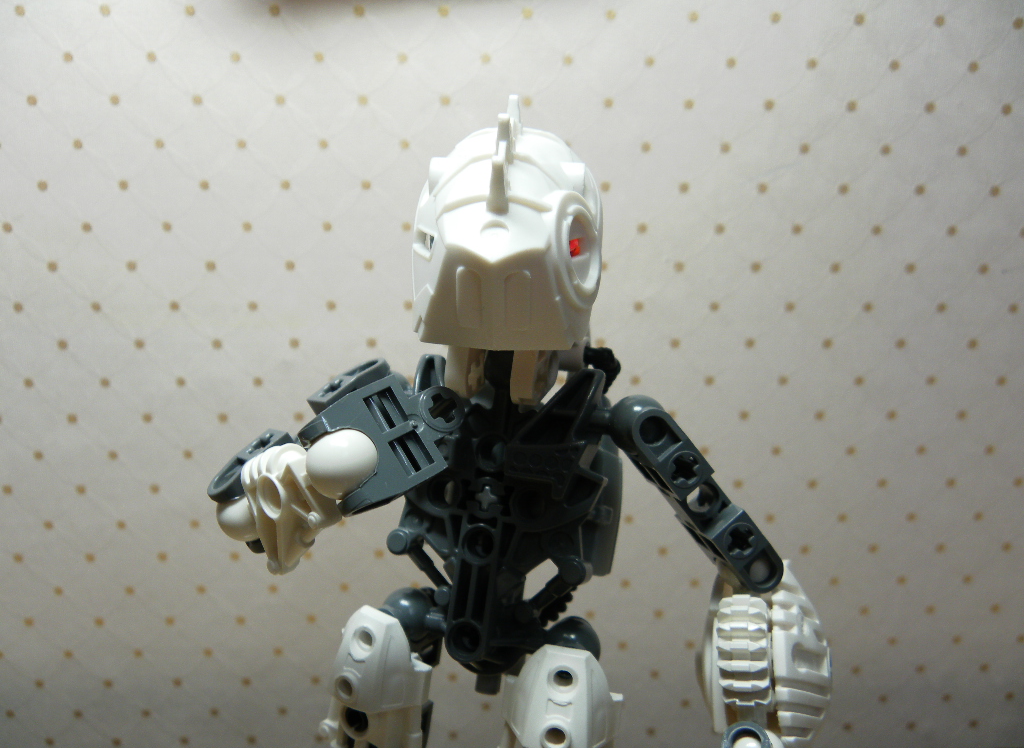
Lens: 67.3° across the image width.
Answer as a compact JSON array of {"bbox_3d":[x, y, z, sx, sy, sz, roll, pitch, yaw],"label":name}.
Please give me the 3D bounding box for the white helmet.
[{"bbox_3d":[-0.001,-0.025,0.127,0.032,0.039,0.031,6,17,7],"label":"white helmet"}]

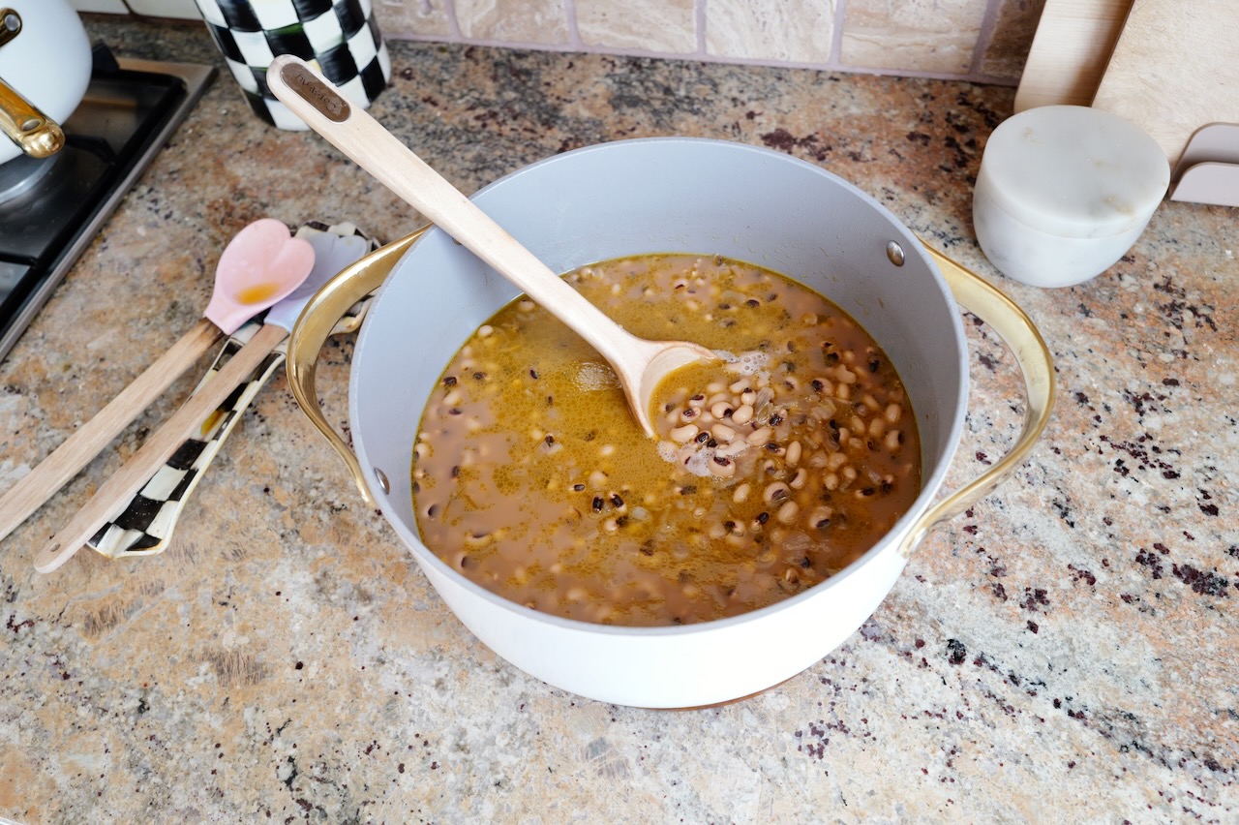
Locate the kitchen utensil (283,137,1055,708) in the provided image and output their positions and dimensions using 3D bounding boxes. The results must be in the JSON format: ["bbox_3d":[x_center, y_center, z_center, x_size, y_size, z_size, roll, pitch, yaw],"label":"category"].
[{"bbox_3d":[0.019,0.003,0.483,0.345,0.123,0.275,3,56,9],"label":"kitchen utensil"}]

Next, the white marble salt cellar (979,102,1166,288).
[{"bbox_3d":[0.265,-0.124,0.580,0.098,0.073,0.098,3,56,9],"label":"white marble salt cellar"}]

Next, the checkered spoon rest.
[{"bbox_3d":[-0.234,-0.023,0.598,0.110,0.025,0.260,12,58,14],"label":"checkered spoon rest"}]

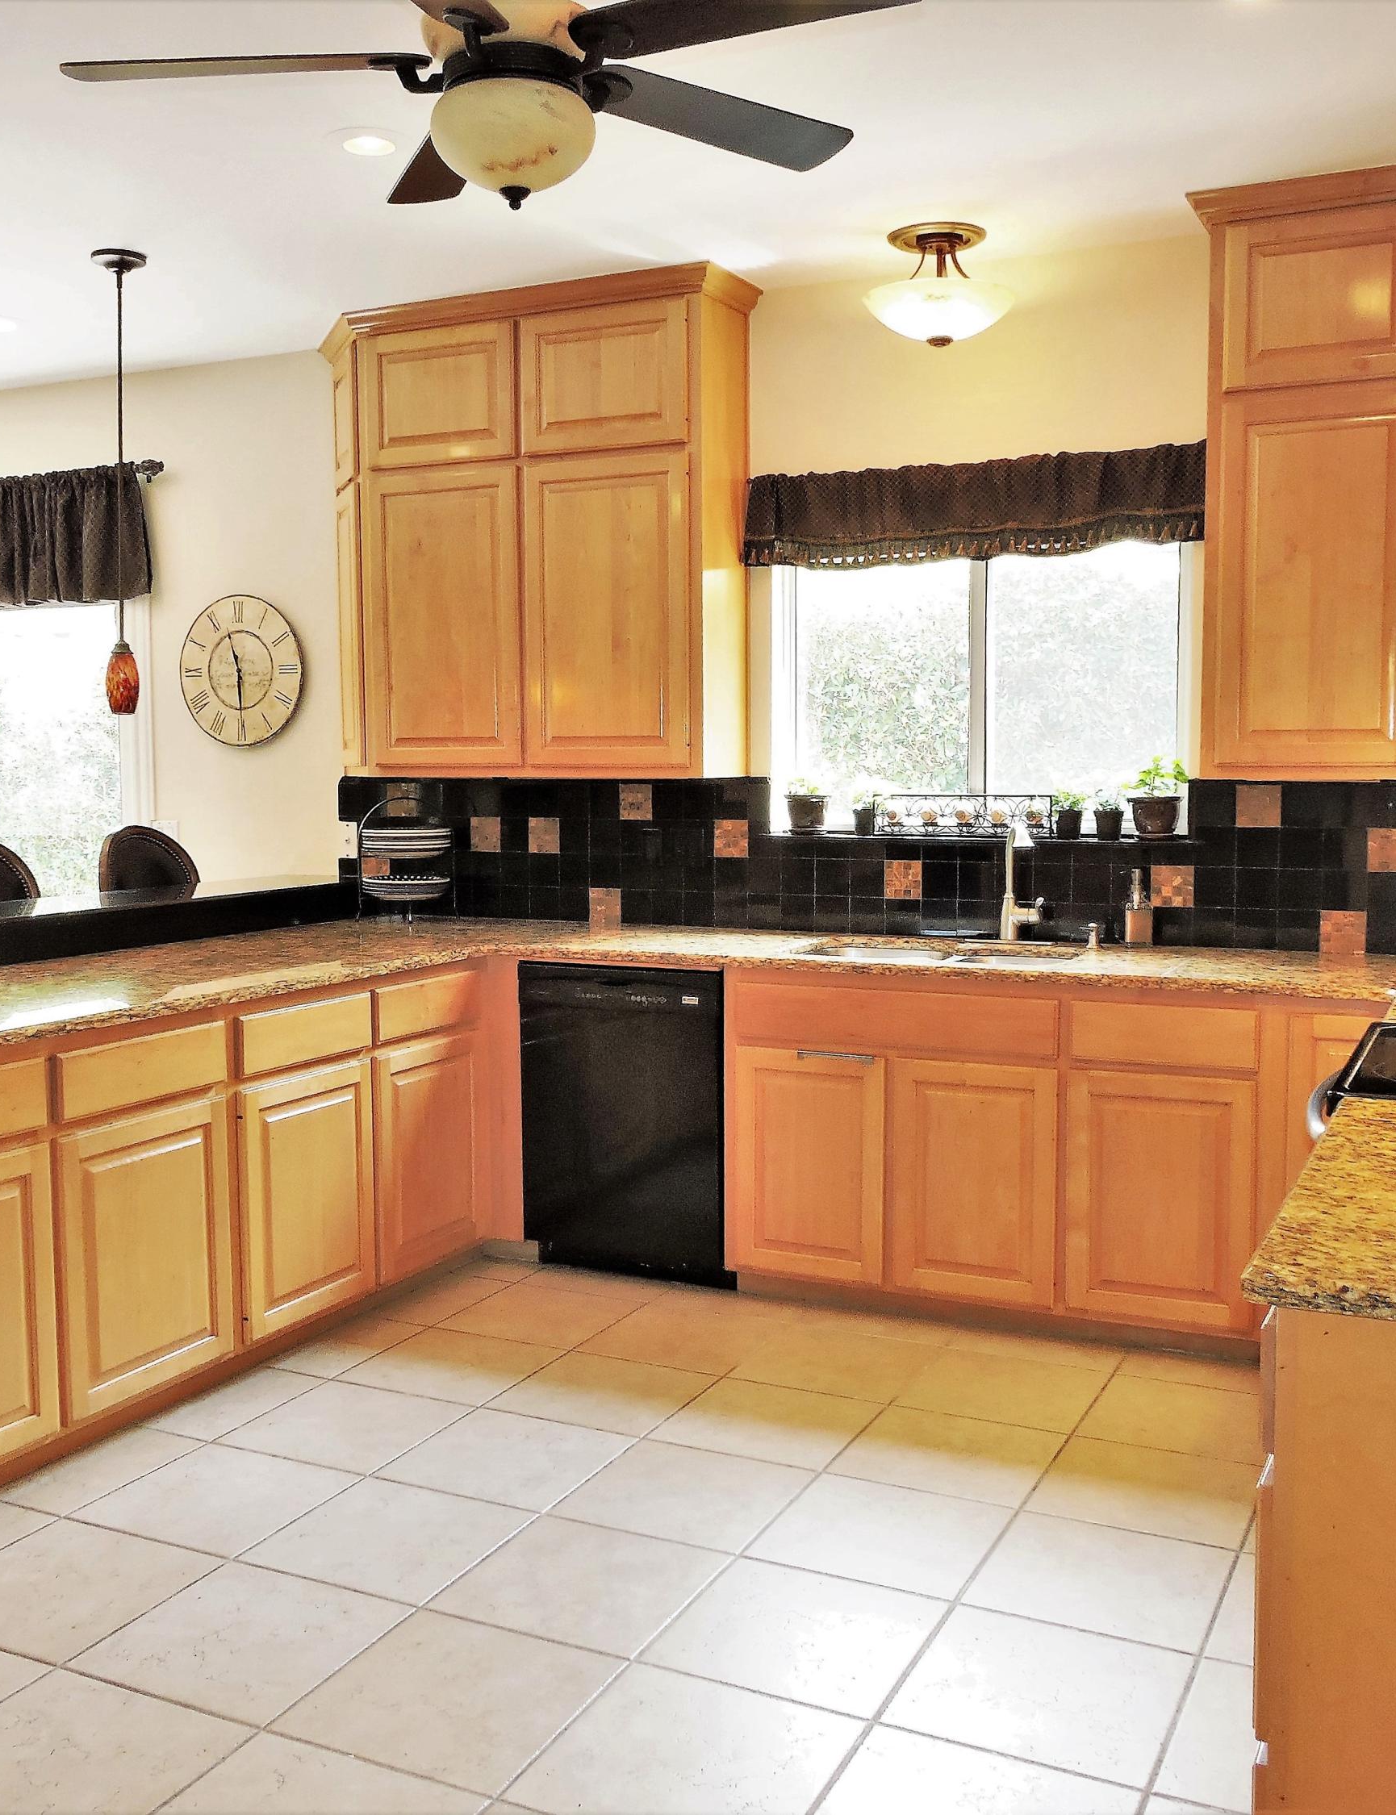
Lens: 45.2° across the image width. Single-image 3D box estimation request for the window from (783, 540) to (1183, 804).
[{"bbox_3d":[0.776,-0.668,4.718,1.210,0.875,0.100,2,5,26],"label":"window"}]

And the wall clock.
[{"bbox_3d":[-1.579,-0.815,5.779,0.530,0.527,0.045,2,5,26],"label":"wall clock"}]

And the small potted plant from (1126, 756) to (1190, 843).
[{"bbox_3d":[1.231,-0.290,4.491,0.165,0.220,0.160,2,5,26],"label":"small potted plant"}]

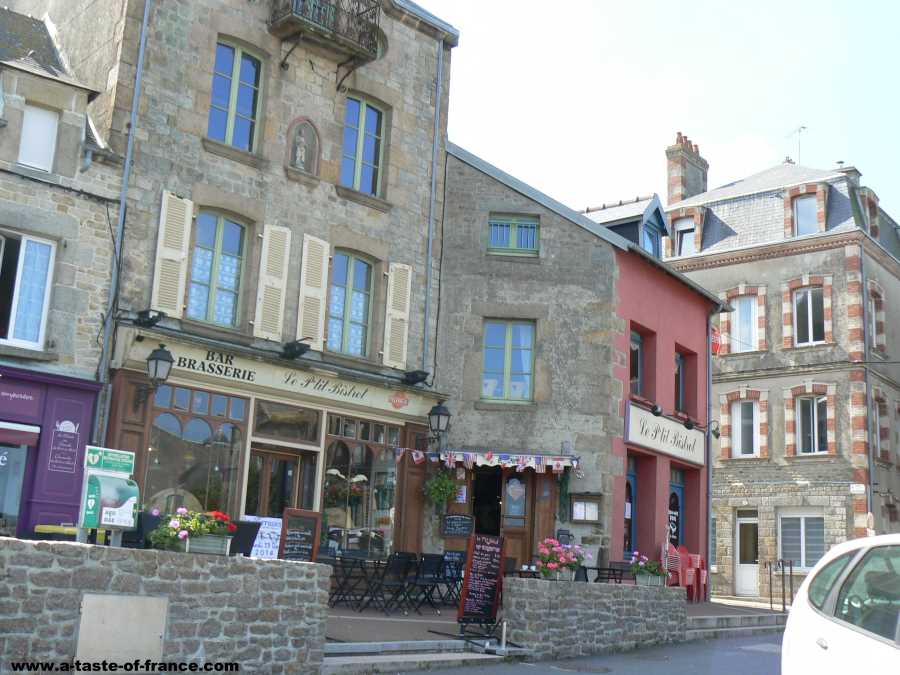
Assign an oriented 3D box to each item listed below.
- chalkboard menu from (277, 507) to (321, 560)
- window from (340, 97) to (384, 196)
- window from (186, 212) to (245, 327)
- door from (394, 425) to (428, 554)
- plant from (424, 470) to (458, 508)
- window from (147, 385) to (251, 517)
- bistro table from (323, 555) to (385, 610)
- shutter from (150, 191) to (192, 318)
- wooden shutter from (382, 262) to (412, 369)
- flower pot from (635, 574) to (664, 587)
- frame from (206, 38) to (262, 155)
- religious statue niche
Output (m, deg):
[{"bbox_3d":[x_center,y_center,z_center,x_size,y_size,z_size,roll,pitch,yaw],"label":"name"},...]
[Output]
[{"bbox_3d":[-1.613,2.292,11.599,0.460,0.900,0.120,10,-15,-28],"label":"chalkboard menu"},{"bbox_3d":[-1.533,-3.327,19.003,0.870,1.680,0.120,15,-18,-40],"label":"window"},{"bbox_3d":[-3.808,-1.116,17.862,0.100,1.850,1.000,-10,-18,44],"label":"window"},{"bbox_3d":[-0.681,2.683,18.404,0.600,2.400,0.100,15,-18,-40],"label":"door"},{"bbox_3d":[-0.142,2.542,18.263,0.550,0.630,0.500,2,-14,4],"label":"plant"},{"bbox_3d":[-3.879,1.924,16.871,0.100,2.180,1.730,-10,-18,44],"label":"window"},{"bbox_3d":[-1.352,3.419,15.300,0.720,0.730,0.660,15,-18,-40],"label":"bistro table"},{"bbox_3d":[-4.067,-1.215,16.046,0.500,1.840,0.050,15,-18,-40],"label":"shutter"},{"bbox_3d":[-0.897,-0.365,18.795,0.500,1.840,0.050,15,-18,-40],"label":"wooden shutter"},{"bbox_3d":[2.789,3.421,15.453,0.240,0.170,0.370,-10,-18,44],"label":"flower pot"},{"bbox_3d":[-3.643,-4.120,18.567,0.100,1.870,1.000,-10,-18,44],"label":"frame"},{"bbox_3d":[-2.629,-3.369,19.338,0.280,1.050,0.670,-10,-18,44],"label":"religious statue niche"}]

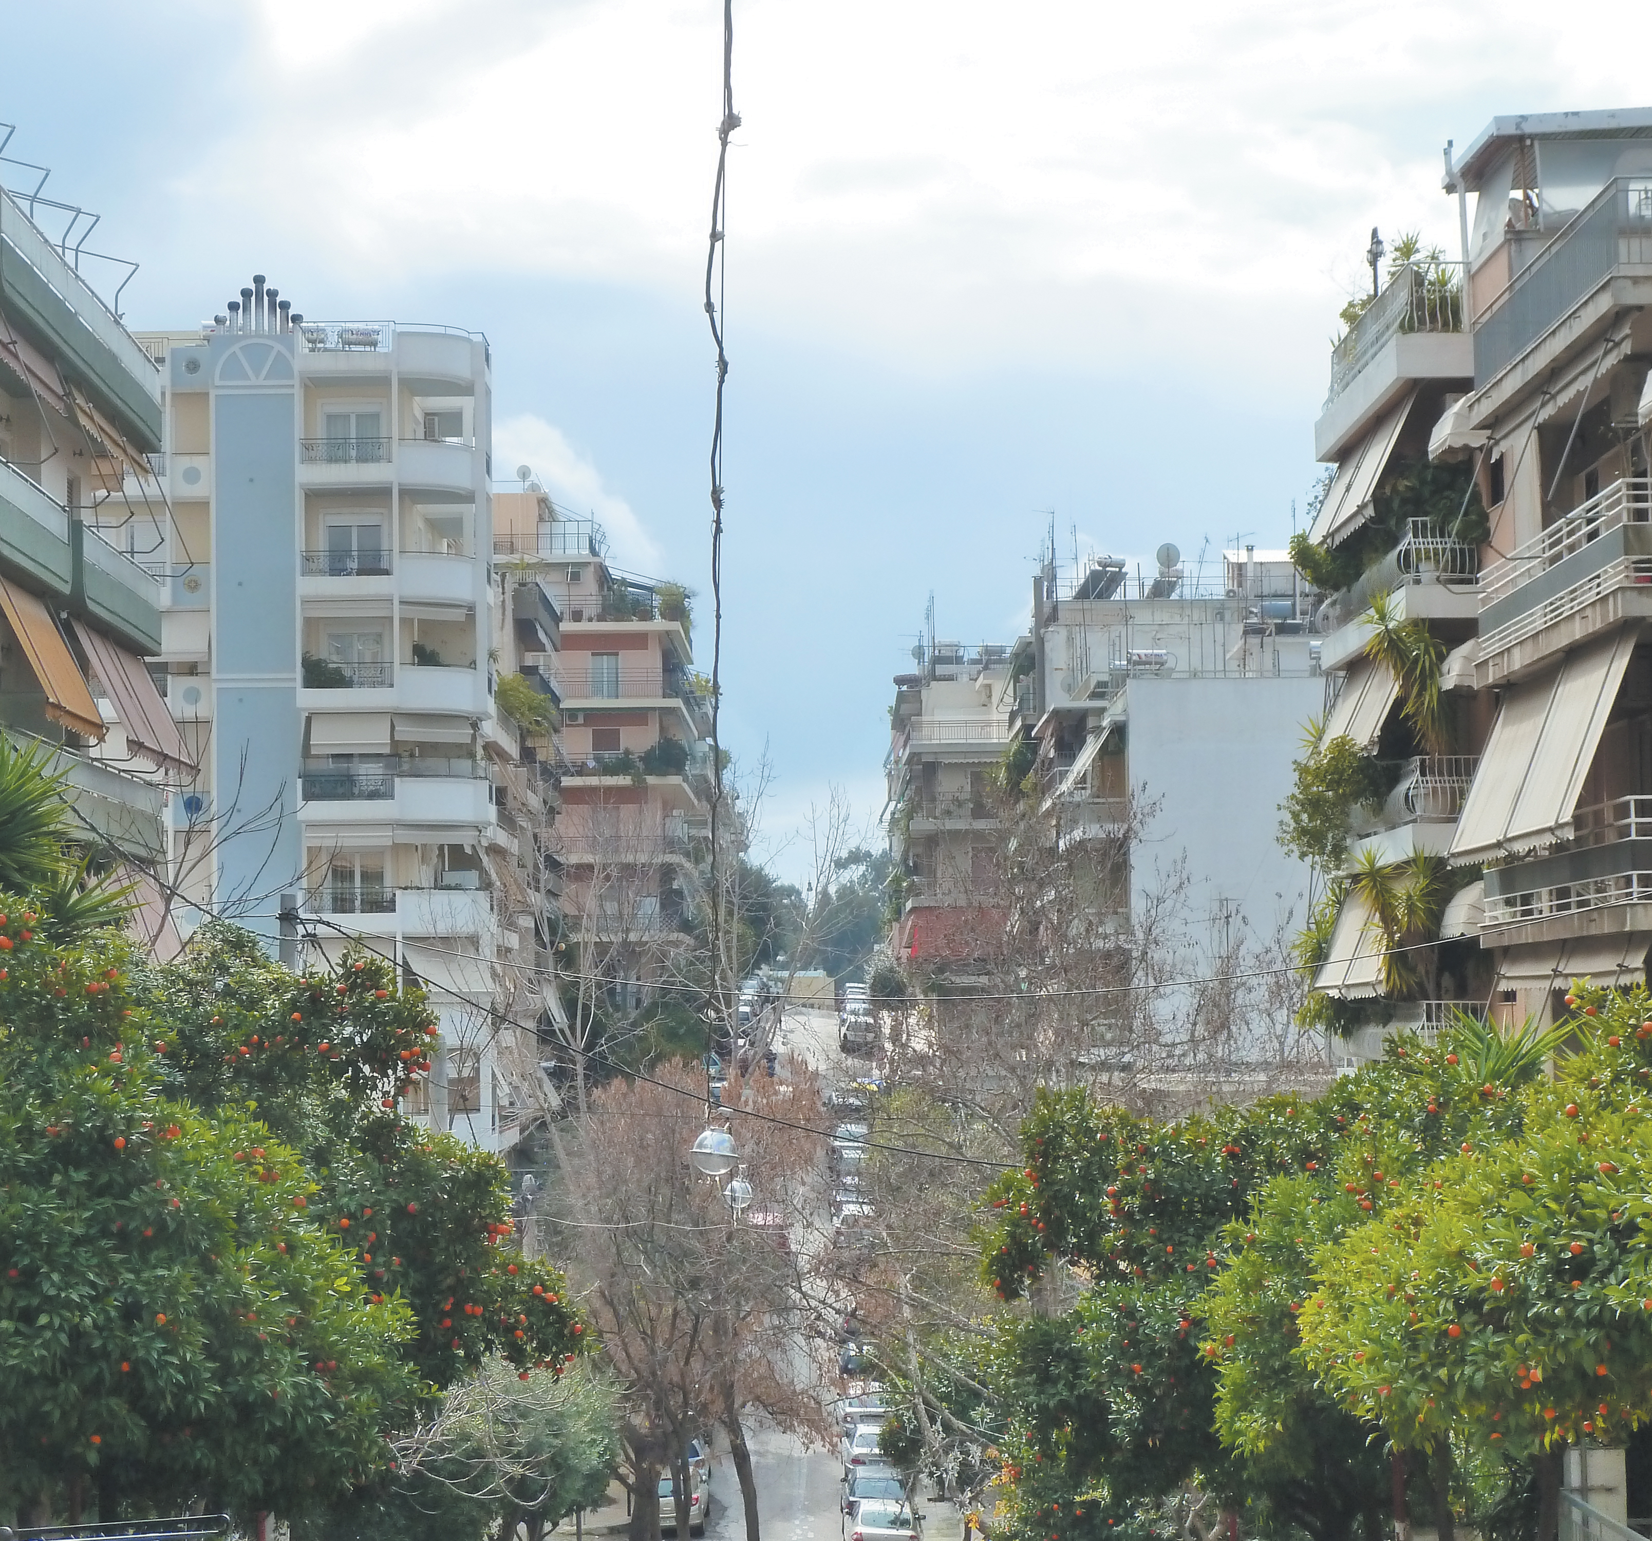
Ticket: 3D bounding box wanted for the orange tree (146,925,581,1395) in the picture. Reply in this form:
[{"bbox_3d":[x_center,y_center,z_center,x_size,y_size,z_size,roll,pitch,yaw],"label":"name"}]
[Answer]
[{"bbox_3d":[-3.673,3.802,31.780,3.800,5.300,3.800,-1,-4,-1],"label":"orange tree"}]

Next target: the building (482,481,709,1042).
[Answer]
[{"bbox_3d":[-10.537,1.670,172.850,9.790,24.280,15.500,-1,-4,-1],"label":"building"}]

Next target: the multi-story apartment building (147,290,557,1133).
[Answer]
[{"bbox_3d":[-15.074,1.791,123.435,11.830,29.190,12.000,-1,-4,-1],"label":"multi-story apartment building"}]

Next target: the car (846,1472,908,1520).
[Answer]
[{"bbox_3d":[1.325,18.263,106.806,1.700,1.450,4.200,-1,1,-1],"label":"car"}]

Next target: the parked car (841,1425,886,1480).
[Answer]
[{"bbox_3d":[1.383,18.001,112.334,1.700,1.430,4.300,-1,2,-1],"label":"parked car"}]

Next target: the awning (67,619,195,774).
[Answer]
[{"bbox_3d":[-9.469,-0.926,58.548,0.880,1.730,6.400,-1,-4,-1],"label":"awning"}]

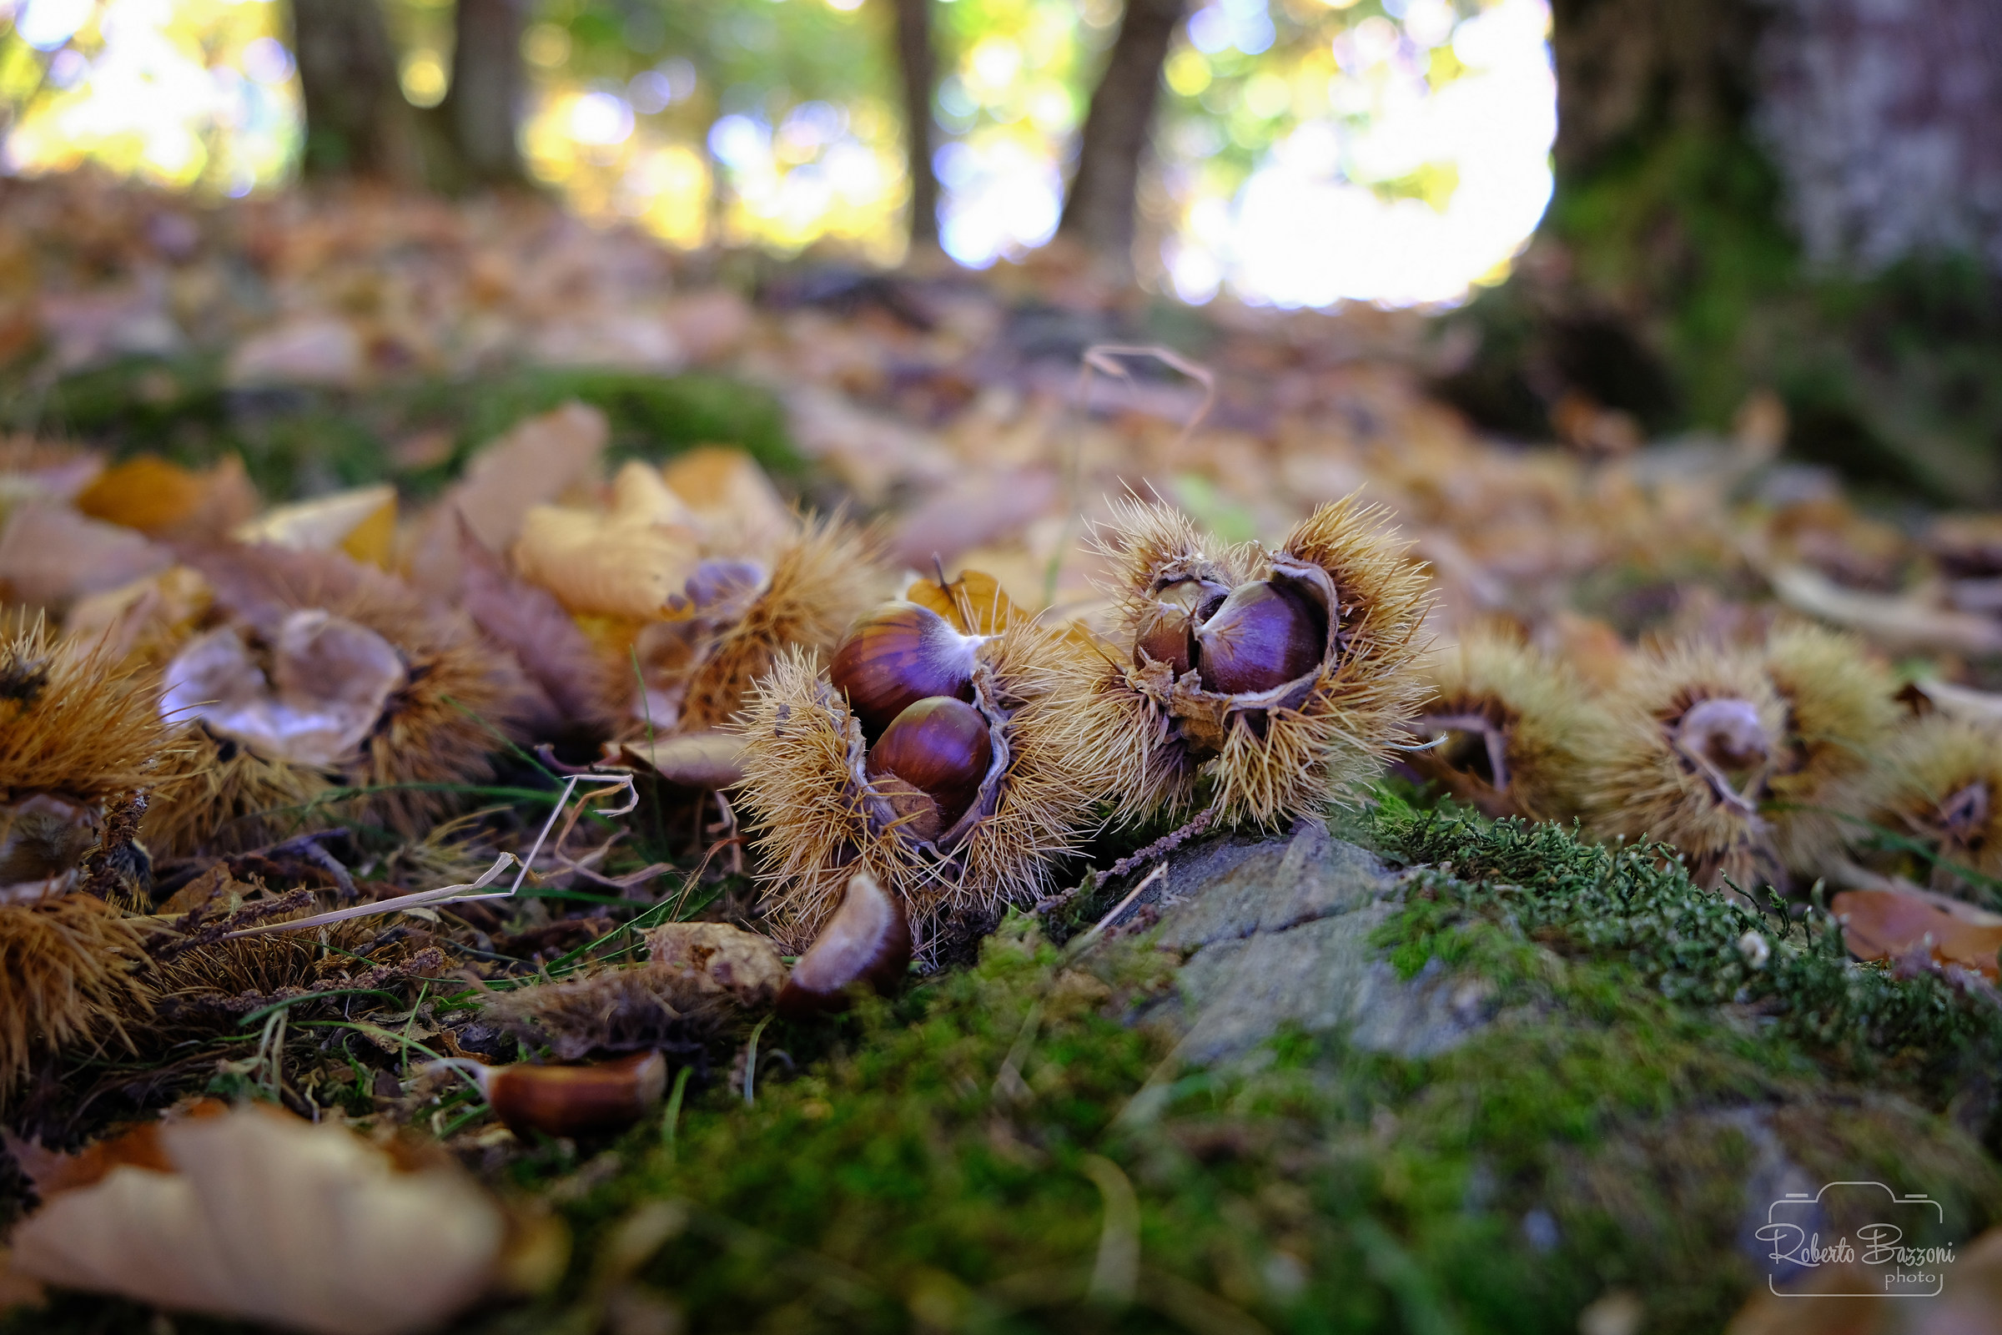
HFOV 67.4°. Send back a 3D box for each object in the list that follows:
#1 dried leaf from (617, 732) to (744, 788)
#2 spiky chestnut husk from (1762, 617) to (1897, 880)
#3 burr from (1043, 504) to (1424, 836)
[{"bbox_3d":[-0.078,0.023,0.380,0.040,0.015,0.028,0,8,0],"label":"dried leaf"},{"bbox_3d":[0.236,0.024,0.435,0.054,0.070,0.056,-3,9,-20],"label":"spiky chestnut husk"},{"bbox_3d":[0.060,-0.001,0.372,0.091,0.081,0.072,1,12,3],"label":"burr"}]

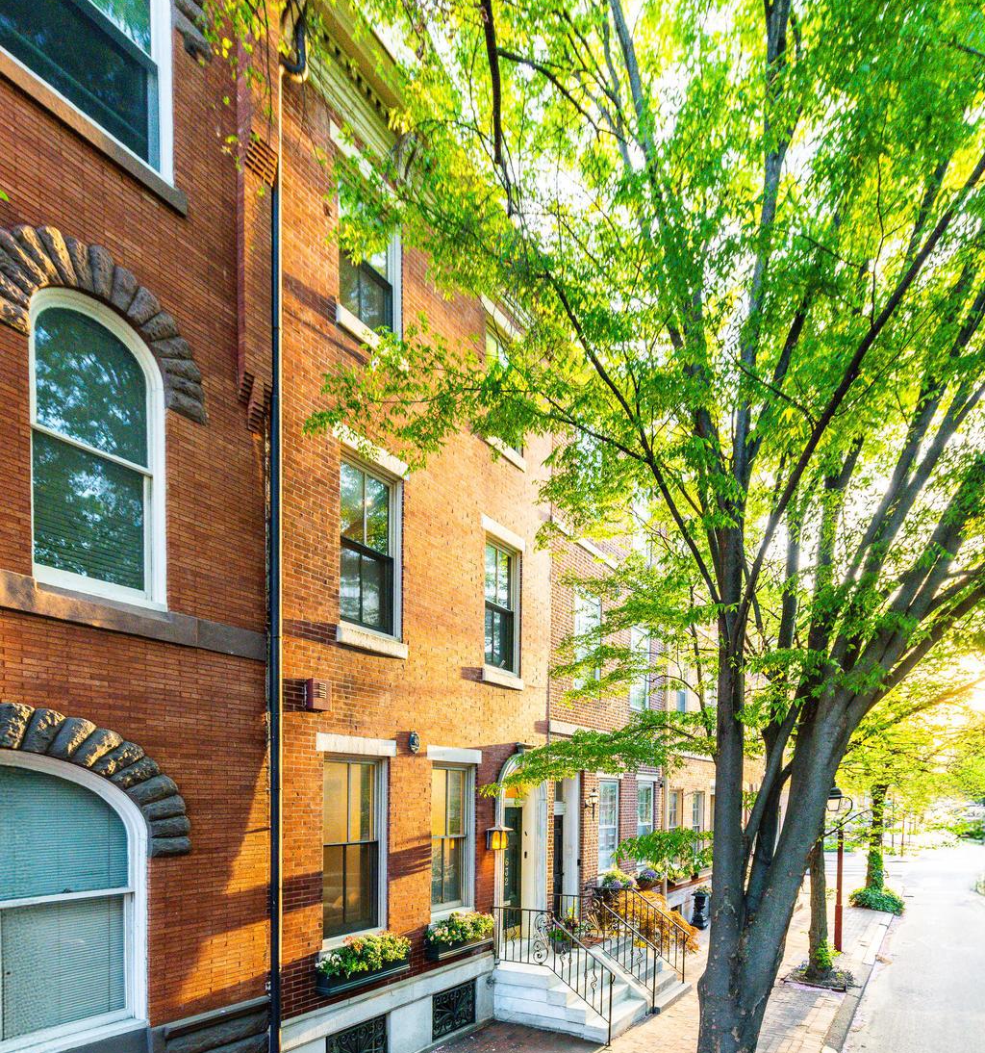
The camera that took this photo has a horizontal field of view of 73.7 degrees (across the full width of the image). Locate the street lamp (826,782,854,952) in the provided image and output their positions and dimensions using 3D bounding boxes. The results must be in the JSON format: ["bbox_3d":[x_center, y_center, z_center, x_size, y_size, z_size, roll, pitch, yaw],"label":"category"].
[{"bbox_3d":[6.988,6.834,13.200,0.520,3.450,0.420,-4,-10,34],"label":"street lamp"}]

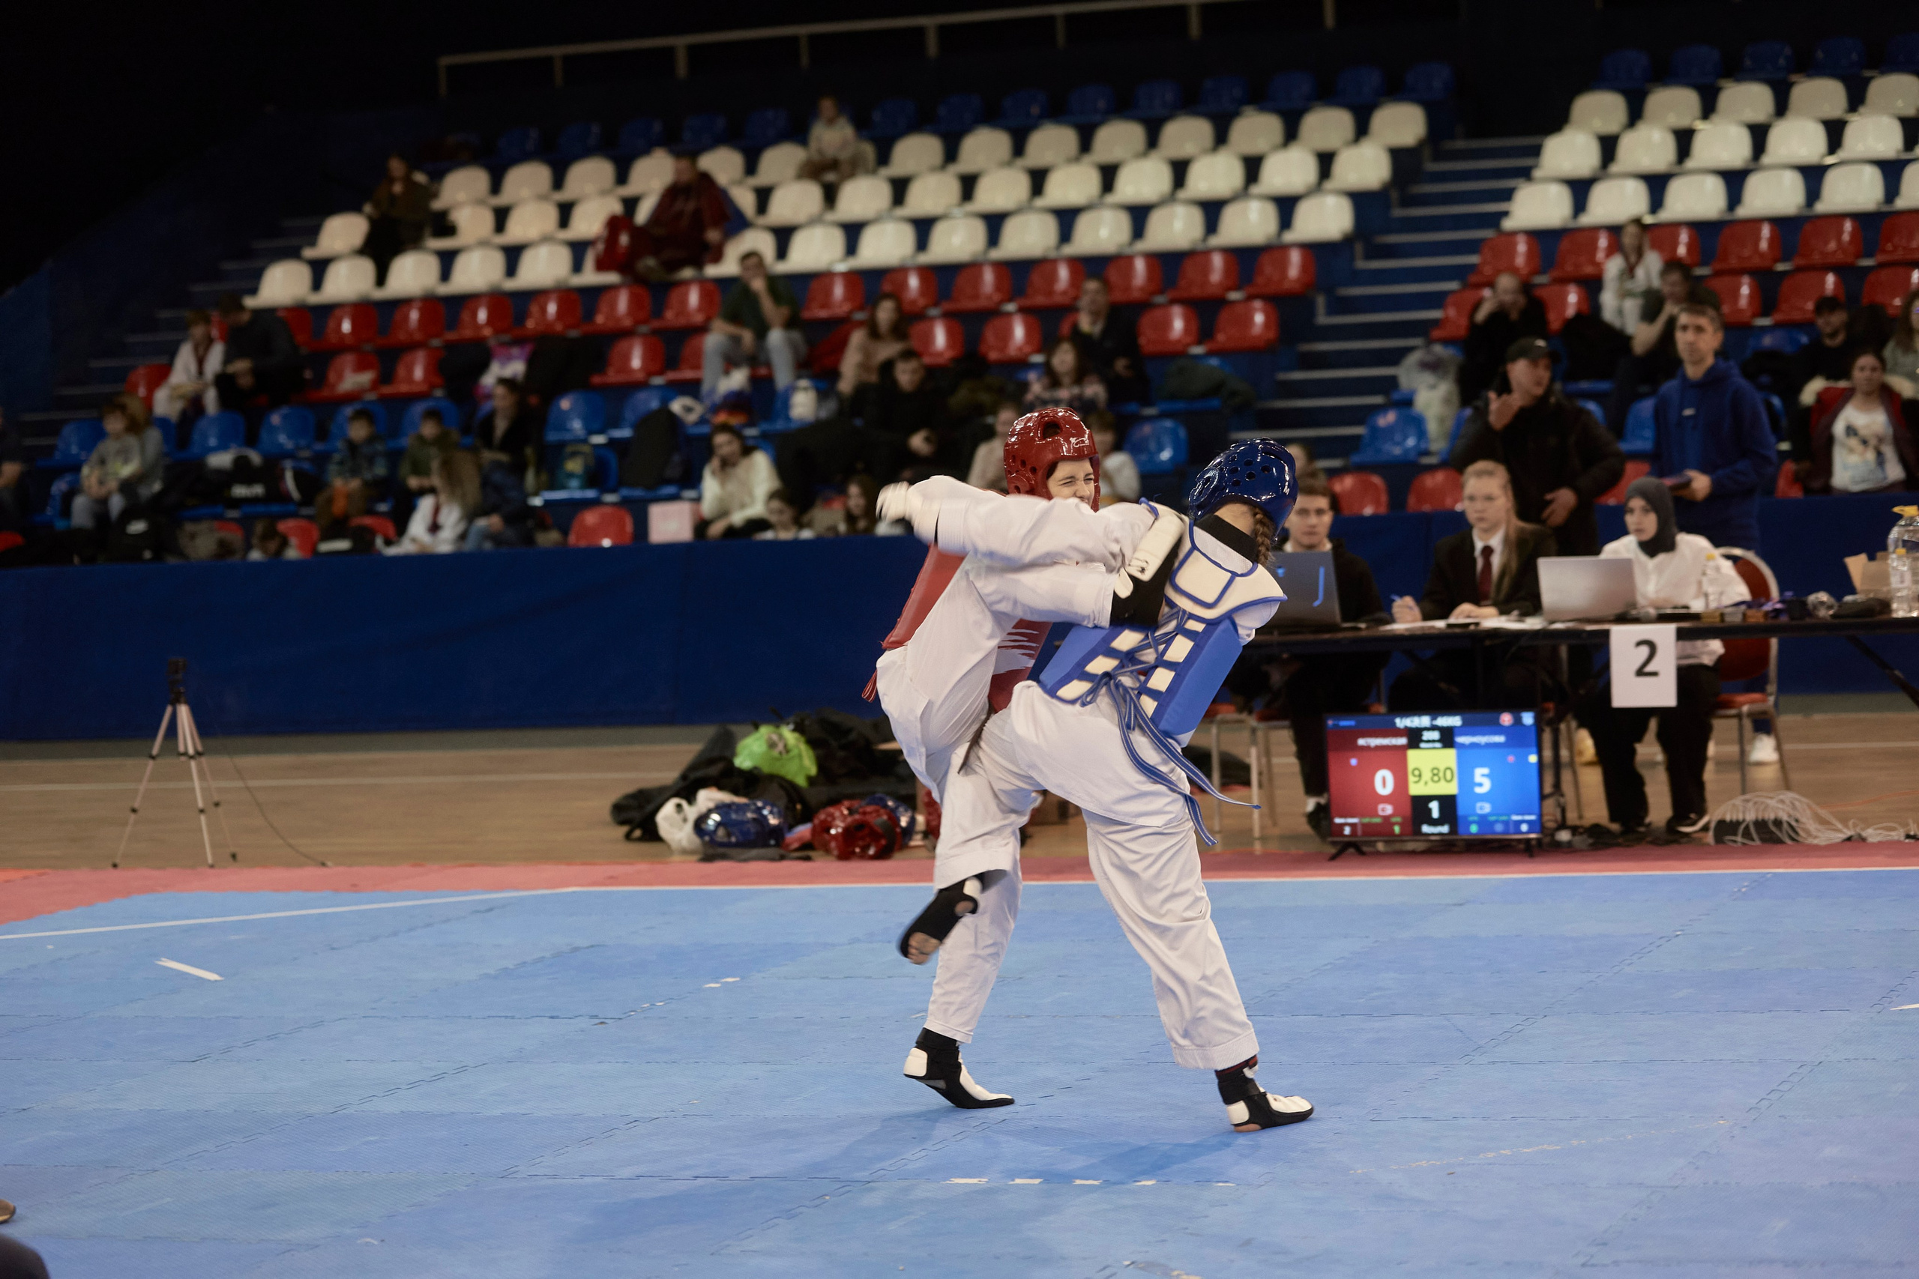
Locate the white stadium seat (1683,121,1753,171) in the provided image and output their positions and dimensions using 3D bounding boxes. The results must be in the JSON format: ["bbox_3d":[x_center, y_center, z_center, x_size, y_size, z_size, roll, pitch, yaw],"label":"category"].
[{"bbox_3d":[4.569,-2.963,28.837,0.395,0.290,0.355,-2,3,20],"label":"white stadium seat"}]

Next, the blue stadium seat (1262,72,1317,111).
[{"bbox_3d":[2.281,-3.798,33.319,0.410,0.300,0.380,-2,3,18],"label":"blue stadium seat"}]

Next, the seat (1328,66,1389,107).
[{"bbox_3d":[2.620,-3.630,31.459,0.395,0.290,0.355,-2,3,20],"label":"seat"}]

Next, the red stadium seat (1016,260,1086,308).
[{"bbox_3d":[0.557,-2.114,28.508,0.395,0.290,0.355,-2,3,20],"label":"red stadium seat"}]

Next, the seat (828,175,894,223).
[{"bbox_3d":[-0.676,-2.964,32.234,0.397,0.299,0.372,-2,3,19],"label":"seat"}]

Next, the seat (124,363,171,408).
[{"bbox_3d":[-5.185,-1.597,30.543,0.400,0.315,0.370,-2,3,20],"label":"seat"}]

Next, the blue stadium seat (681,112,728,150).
[{"bbox_3d":[-1.747,-3.501,33.070,0.395,0.290,0.355,-2,3,20],"label":"blue stadium seat"}]

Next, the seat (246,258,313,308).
[{"bbox_3d":[-5.079,-2.647,35.707,0.400,0.305,0.390,-2,3,20],"label":"seat"}]

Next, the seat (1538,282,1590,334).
[{"bbox_3d":[3.400,-1.877,27.423,0.400,0.315,0.370,-2,3,20],"label":"seat"}]

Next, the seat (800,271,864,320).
[{"bbox_3d":[-0.757,-2.073,28.991,0.395,0.290,0.355,-2,3,20],"label":"seat"}]

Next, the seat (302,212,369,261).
[{"bbox_3d":[-4.375,-2.851,33.526,0.397,0.299,0.372,-2,3,19],"label":"seat"}]

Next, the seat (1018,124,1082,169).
[{"bbox_3d":[0.618,-3.409,33.198,0.410,0.320,0.380,-2,3,19],"label":"seat"}]

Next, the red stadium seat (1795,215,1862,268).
[{"bbox_3d":[5.039,-2.294,27.808,0.400,0.315,0.370,-2,3,20],"label":"red stadium seat"}]

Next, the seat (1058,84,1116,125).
[{"bbox_3d":[0.888,-3.662,32.787,0.410,0.310,0.370,-2,3,20],"label":"seat"}]

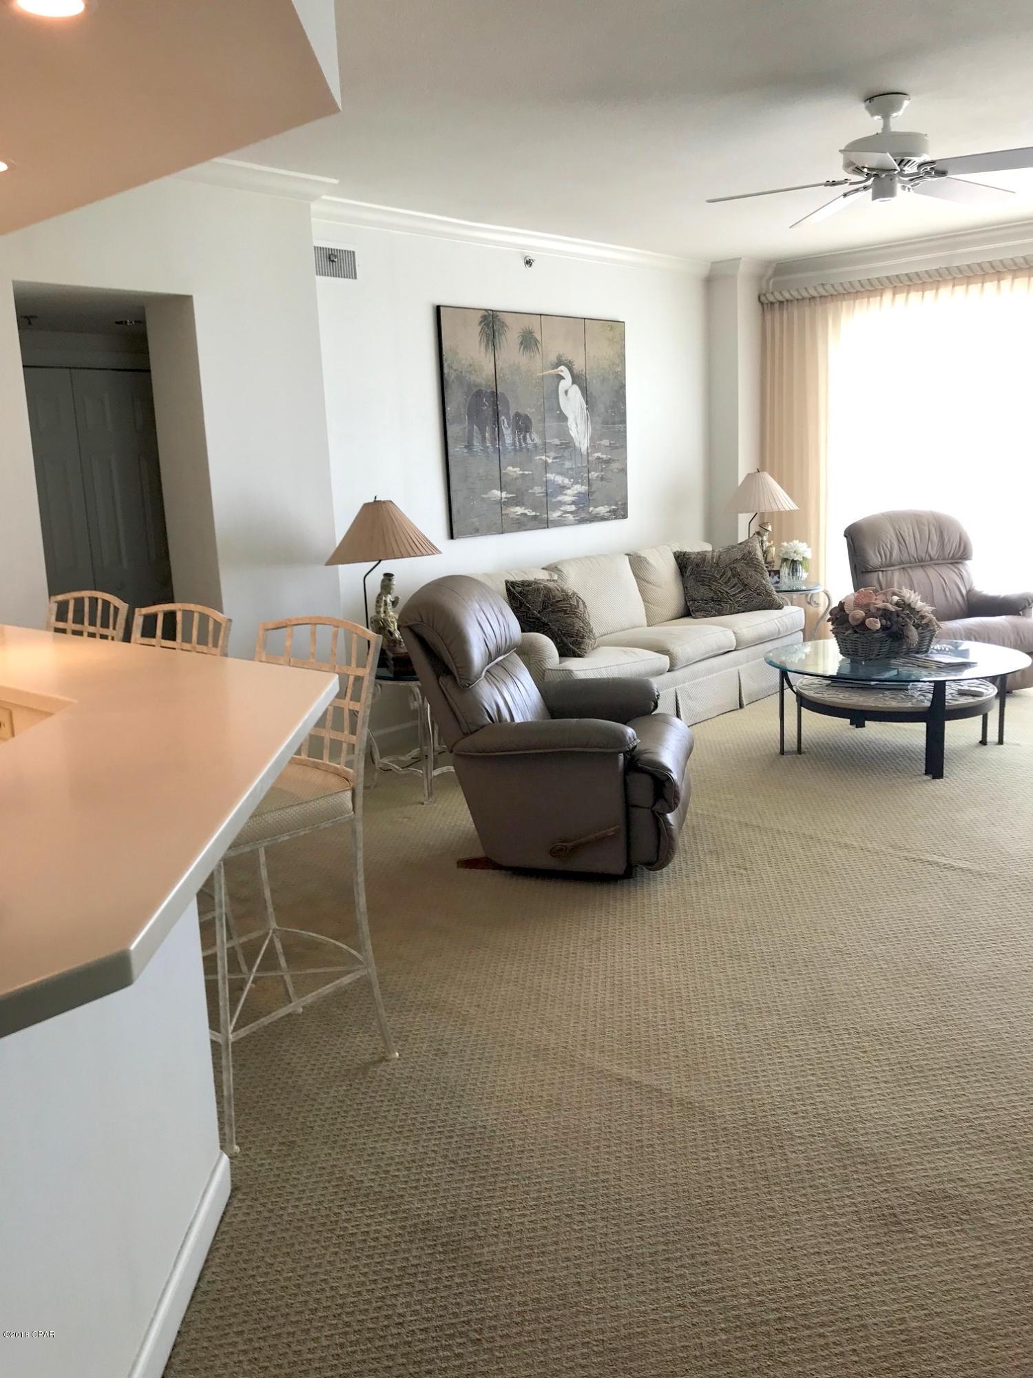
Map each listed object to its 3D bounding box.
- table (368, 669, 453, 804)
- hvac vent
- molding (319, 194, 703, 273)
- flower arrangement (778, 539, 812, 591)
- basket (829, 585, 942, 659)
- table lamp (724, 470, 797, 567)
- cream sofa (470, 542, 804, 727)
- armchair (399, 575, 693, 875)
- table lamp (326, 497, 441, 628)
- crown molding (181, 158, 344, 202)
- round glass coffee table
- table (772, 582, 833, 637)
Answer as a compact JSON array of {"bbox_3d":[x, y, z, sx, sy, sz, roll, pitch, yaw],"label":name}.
[{"bbox_3d":[-0.398,0.169,5.185,0.649,0.563,0.649,-2,12,1],"label":"table"},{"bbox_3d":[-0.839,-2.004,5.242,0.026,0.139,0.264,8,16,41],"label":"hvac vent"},{"bbox_3d":[0.135,-2.517,6.311,0.087,0.087,3.437,8,16,43],"label":"molding"},{"bbox_3d":[1.887,-0.852,7.554,0.232,0.300,0.236,8,16,43],"label":"flower arrangement"},{"bbox_3d":[1.840,-0.335,5.580,0.483,0.294,0.393,2,13,18],"label":"basket"},{"bbox_3d":[1.645,-1.076,7.489,0.512,0.786,0.512,8,16,43],"label":"table lamp"},{"bbox_3d":[0.682,-0.283,6.310,0.959,0.886,2.325,8,16,41],"label":"cream sofa"},{"bbox_3d":[0.145,0.089,4.198,1.022,1.051,0.899,0,12,14],"label":"armchair"},{"bbox_3d":[-0.579,-0.463,4.961,0.512,0.777,0.512,-2,11,0],"label":"table lamp"},{"bbox_3d":[-1.093,-2.133,4.678,0.087,0.087,0.790,8,16,43],"label":"crown molding"},{"bbox_3d":[1.836,0.076,5.426,1.216,0.453,1.216,-2,12,1],"label":"round glass coffee table"},{"bbox_3d":[1.742,-0.420,7.513,0.649,0.563,0.649,8,16,41],"label":"table"}]

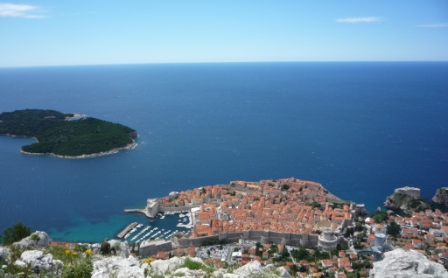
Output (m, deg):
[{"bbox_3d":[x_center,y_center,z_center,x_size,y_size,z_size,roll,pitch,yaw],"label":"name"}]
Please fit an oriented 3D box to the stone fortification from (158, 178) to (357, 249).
[{"bbox_3d":[80.000,178.200,1000.000,540.000,57.000,450.000,0,11,5],"label":"stone fortification"}]

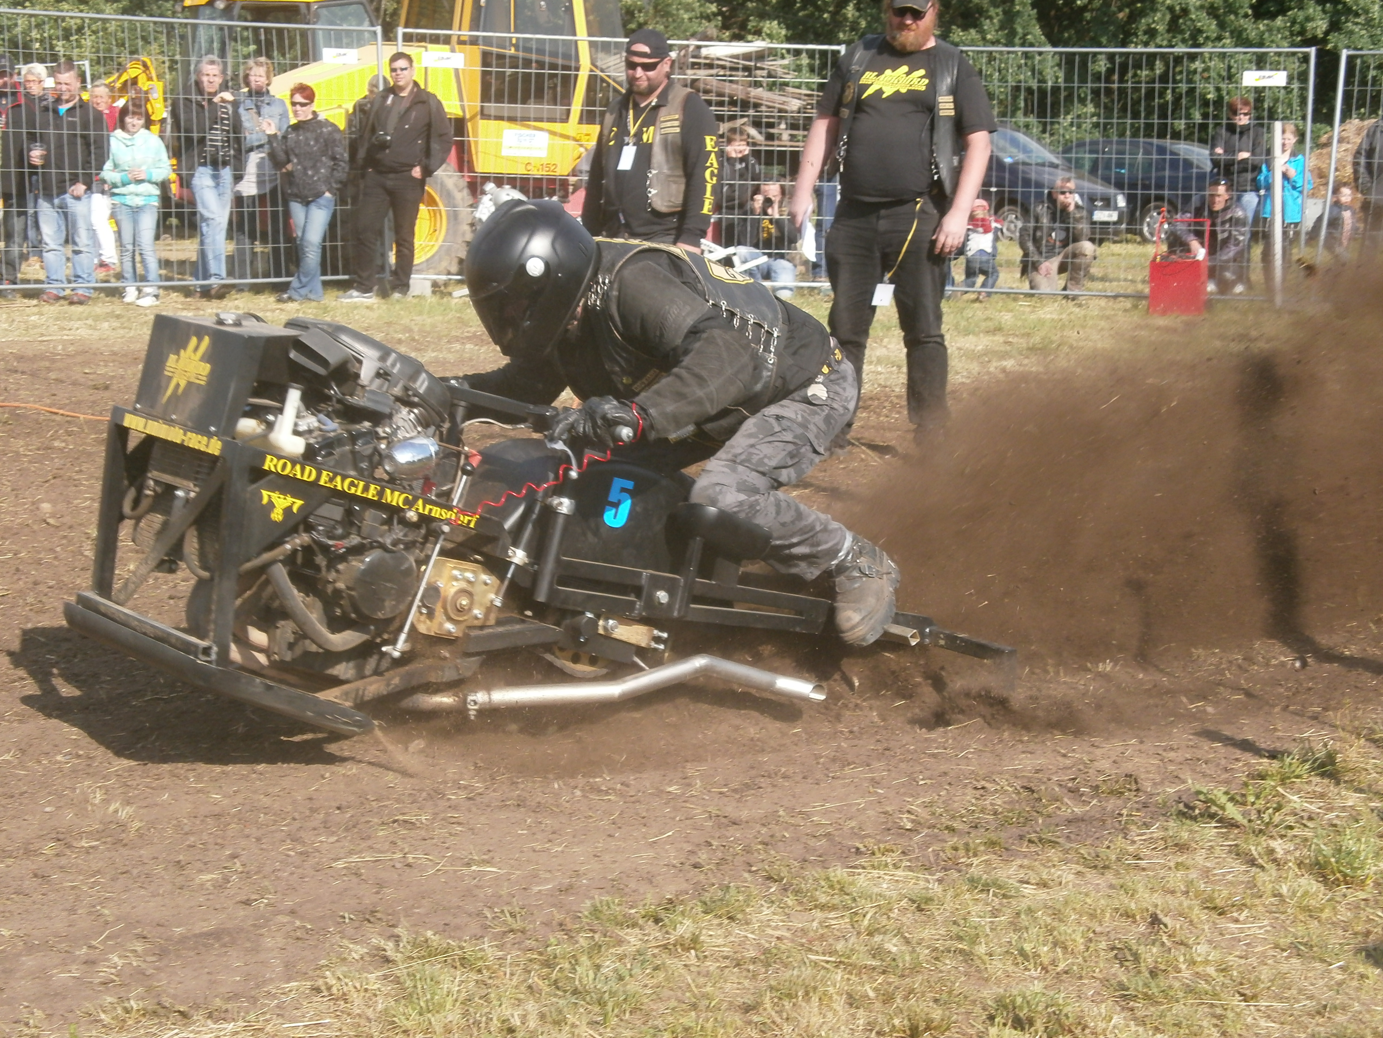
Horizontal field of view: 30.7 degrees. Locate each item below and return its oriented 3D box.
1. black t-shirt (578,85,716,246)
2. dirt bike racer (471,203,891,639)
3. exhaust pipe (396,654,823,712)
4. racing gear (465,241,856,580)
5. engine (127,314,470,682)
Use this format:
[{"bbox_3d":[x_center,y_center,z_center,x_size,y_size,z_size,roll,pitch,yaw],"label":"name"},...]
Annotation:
[{"bbox_3d":[-0.176,-1.453,10.400,0.530,0.640,0.280,5,10,24],"label":"black t-shirt"},{"bbox_3d":[-0.031,-0.231,5.760,1.060,0.970,0.700,-5,11,-30],"label":"dirt bike racer"},{"bbox_3d":[-0.183,0.370,5.580,0.980,0.120,0.090,-1,10,-12],"label":"exhaust pipe"},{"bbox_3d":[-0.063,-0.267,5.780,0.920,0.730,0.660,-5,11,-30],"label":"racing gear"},{"bbox_3d":[-0.885,-0.053,5.720,0.620,0.710,0.520,3,6,-37],"label":"engine"}]

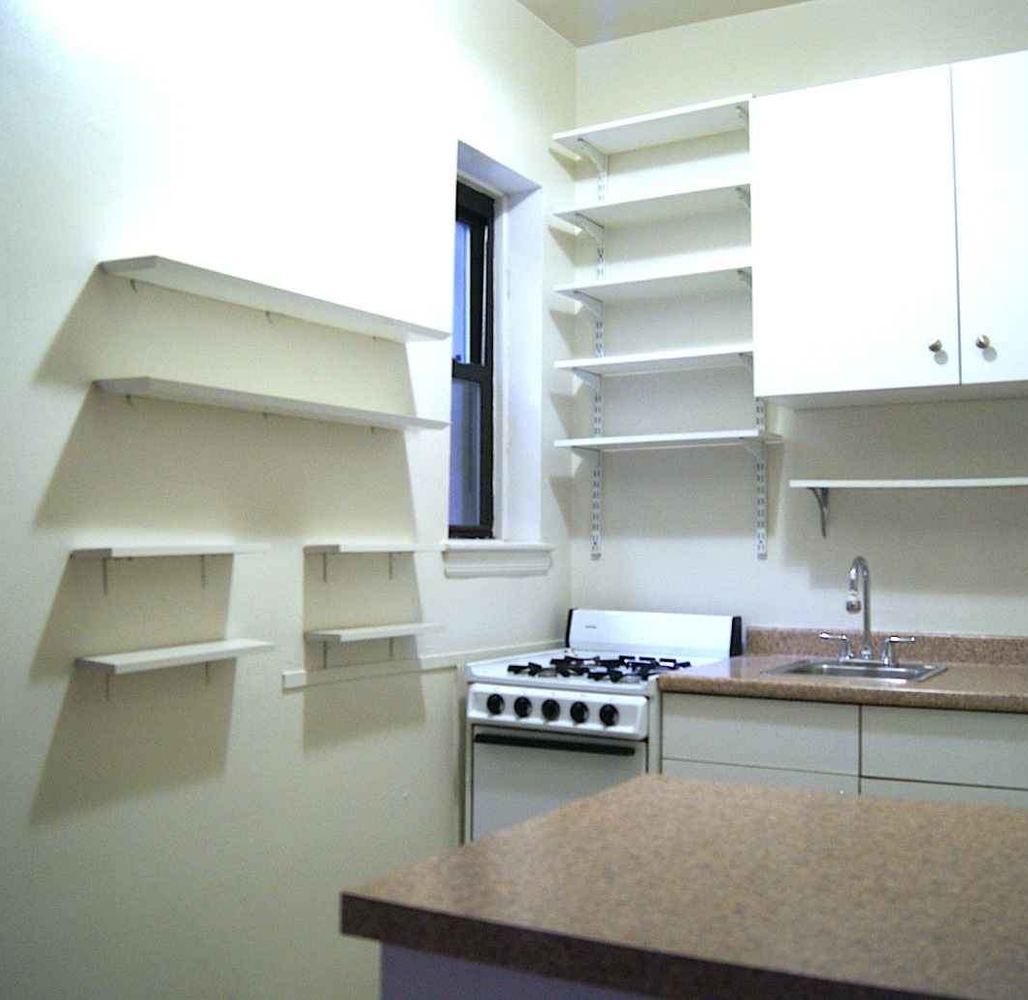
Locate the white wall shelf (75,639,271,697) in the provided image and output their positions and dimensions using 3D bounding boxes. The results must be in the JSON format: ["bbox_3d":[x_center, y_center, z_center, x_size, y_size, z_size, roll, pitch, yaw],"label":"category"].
[{"bbox_3d":[-0.600,0.306,2.023,0.104,0.072,0.375,-1,-3,31],"label":"white wall shelf"}]

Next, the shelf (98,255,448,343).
[{"bbox_3d":[-0.455,-0.414,2.397,0.140,0.021,0.878,-2,-3,32],"label":"shelf"}]

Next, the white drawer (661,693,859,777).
[{"bbox_3d":[0.557,0.525,2.554,0.462,0.156,0.022,-1,-3,31],"label":"white drawer"}]

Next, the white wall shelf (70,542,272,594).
[{"bbox_3d":[-0.606,0.127,2.020,0.103,0.079,0.373,-1,-3,31],"label":"white wall shelf"}]

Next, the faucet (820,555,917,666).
[{"bbox_3d":[0.902,0.288,2.930,0.250,0.275,0.205,-1,-3,28],"label":"faucet"}]

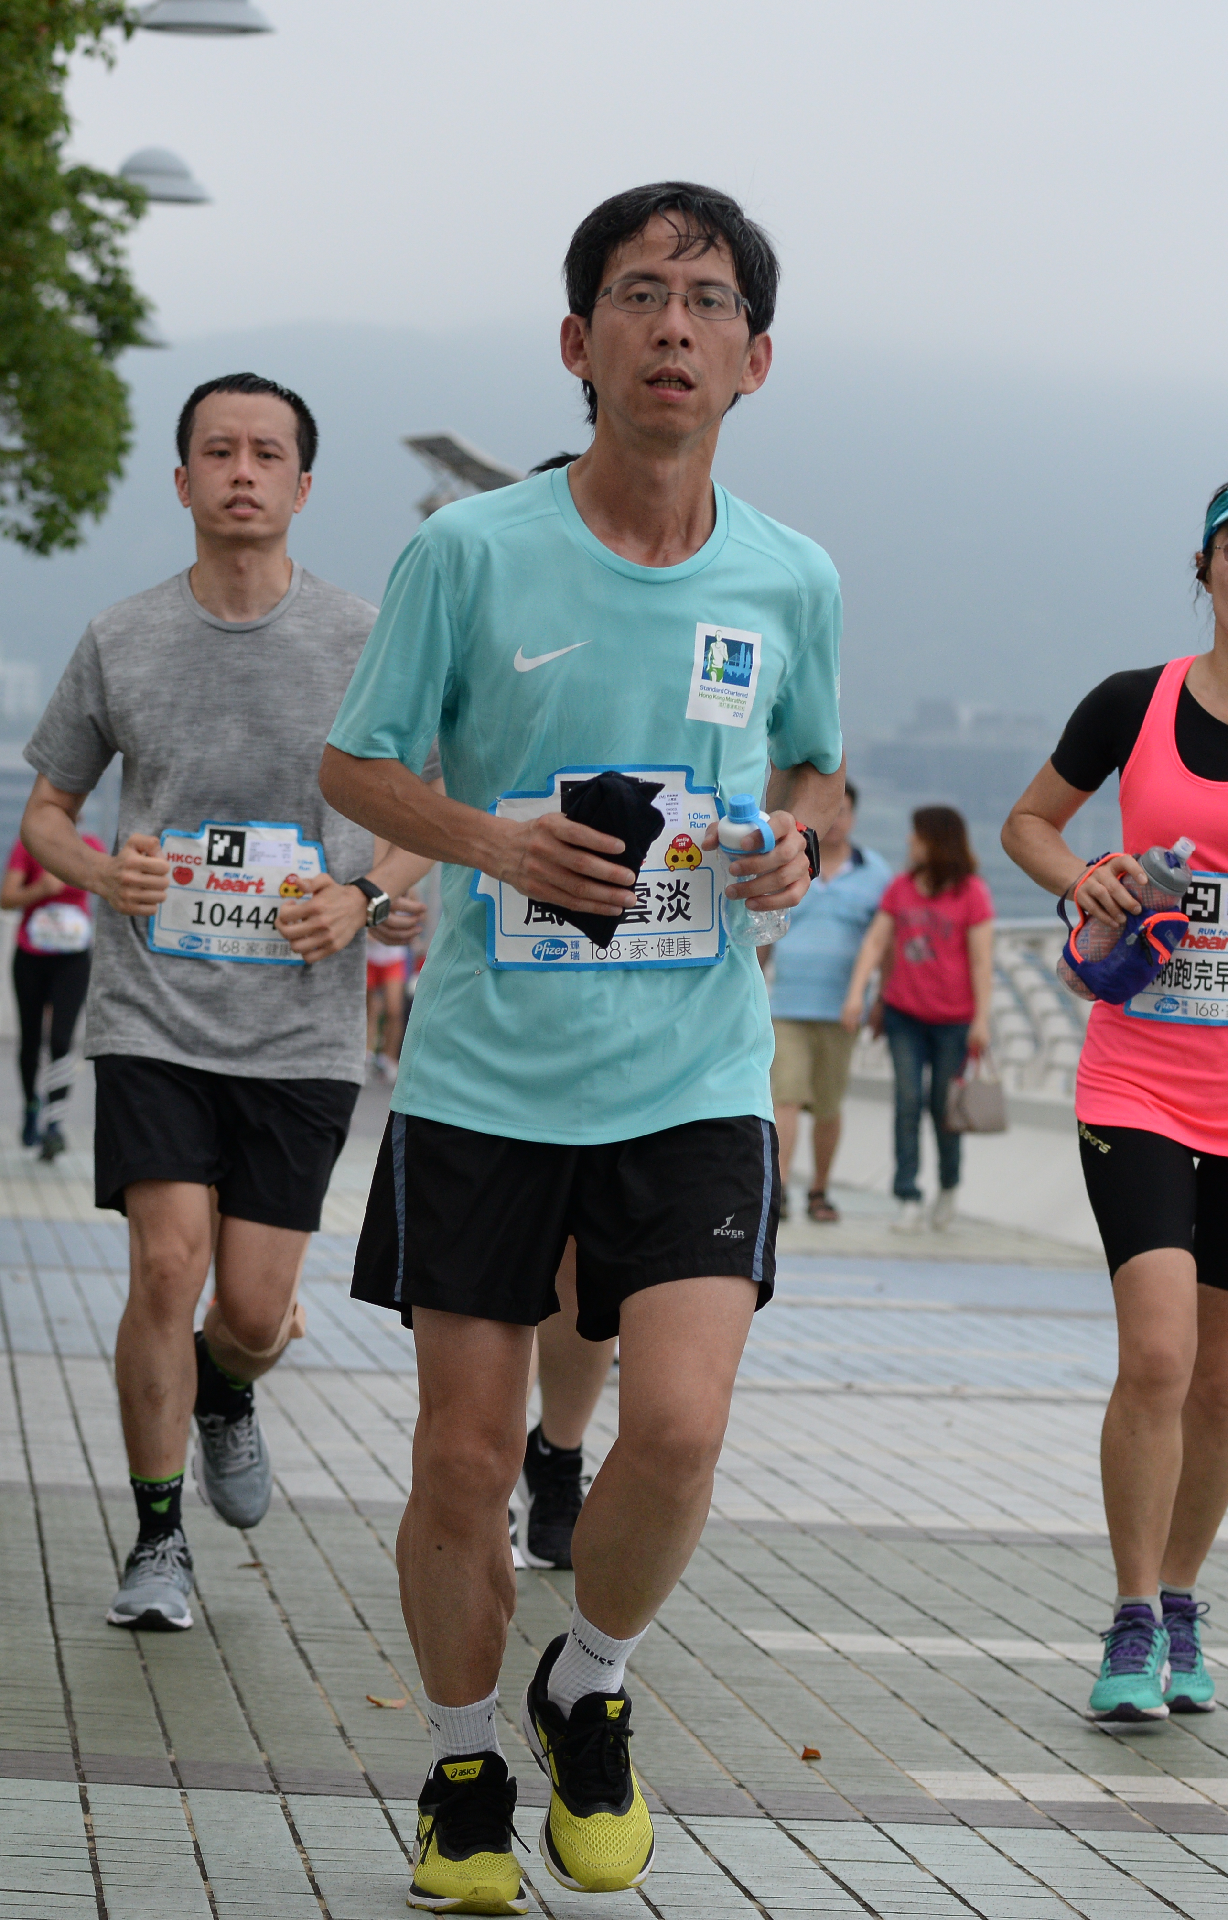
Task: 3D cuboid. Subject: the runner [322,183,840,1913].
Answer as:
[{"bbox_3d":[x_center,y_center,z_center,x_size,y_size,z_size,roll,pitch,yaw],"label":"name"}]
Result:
[{"bbox_3d":[-0.045,0.087,8.350,0.521,1.735,0.650,3,0,-6],"label":"runner"}]

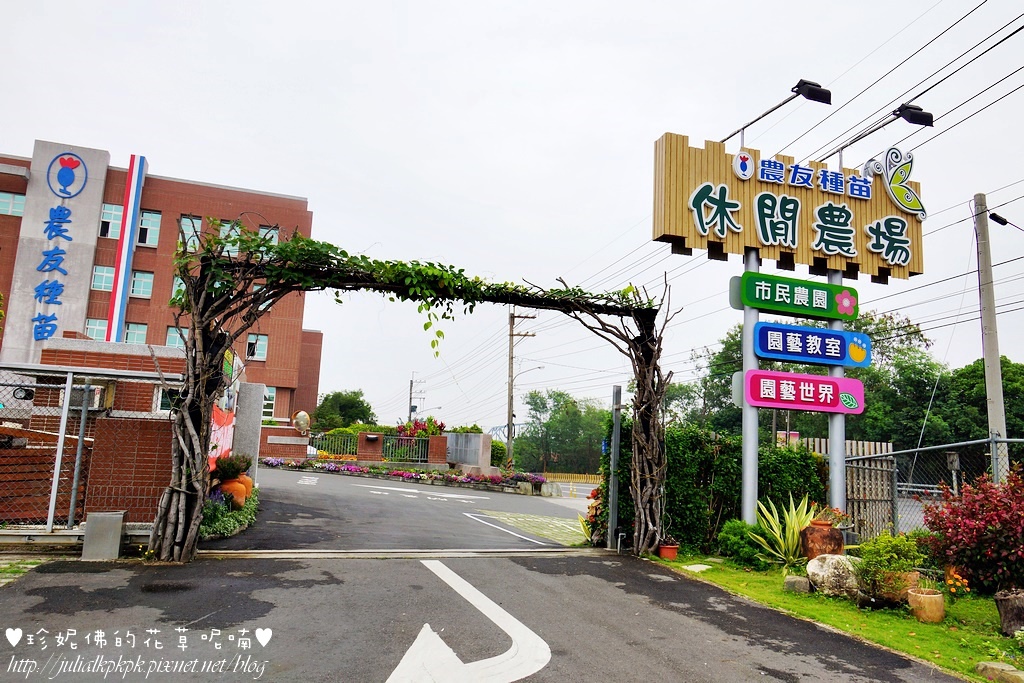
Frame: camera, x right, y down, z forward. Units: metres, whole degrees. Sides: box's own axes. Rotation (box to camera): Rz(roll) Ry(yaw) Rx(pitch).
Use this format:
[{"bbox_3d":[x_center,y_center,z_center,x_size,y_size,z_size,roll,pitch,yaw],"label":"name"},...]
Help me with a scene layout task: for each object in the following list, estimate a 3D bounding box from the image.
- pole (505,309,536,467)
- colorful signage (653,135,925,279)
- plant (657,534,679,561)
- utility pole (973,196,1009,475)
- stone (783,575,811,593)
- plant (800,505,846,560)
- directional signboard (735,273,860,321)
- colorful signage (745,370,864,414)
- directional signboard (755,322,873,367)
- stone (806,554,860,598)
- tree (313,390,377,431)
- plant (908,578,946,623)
[{"bbox_3d":[0.653,2.813,41.039,1.800,10.043,0.400,6,-9,-18],"label":"pole"},{"bbox_3d":[4.378,-1.956,10.565,4.686,1.667,0.360,5,-9,-17],"label":"colorful signage"},{"bbox_3d":[2.155,2.833,9.400,0.292,0.303,0.292,3,-9,0],"label":"plant"},{"bbox_3d":[9.247,0.414,13.101,0.280,6.779,0.280,5,-9,-17],"label":"utility pole"},{"bbox_3d":[3.129,2.645,7.511,0.250,0.170,0.200,5,-9,-17],"label":"stone"},{"bbox_3d":[4.404,2.715,9.650,0.590,0.690,0.573,6,-9,-18],"label":"plant"},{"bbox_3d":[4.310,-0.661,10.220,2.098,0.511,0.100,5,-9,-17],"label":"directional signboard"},{"bbox_3d":[4.460,0.785,10.310,2.200,0.540,0.120,6,-9,-18],"label":"colorful signage"},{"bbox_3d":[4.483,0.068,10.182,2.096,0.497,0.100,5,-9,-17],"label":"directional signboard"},{"bbox_3d":[3.488,2.540,7.392,0.500,0.380,0.400,5,-9,-17],"label":"stone"},{"bbox_3d":[-10.530,5.274,43.000,3.926,4.383,3.926,6,-9,-18],"label":"tree"},{"bbox_3d":[3.904,2.432,6.450,0.294,0.352,0.294,6,-9,-18],"label":"plant"}]

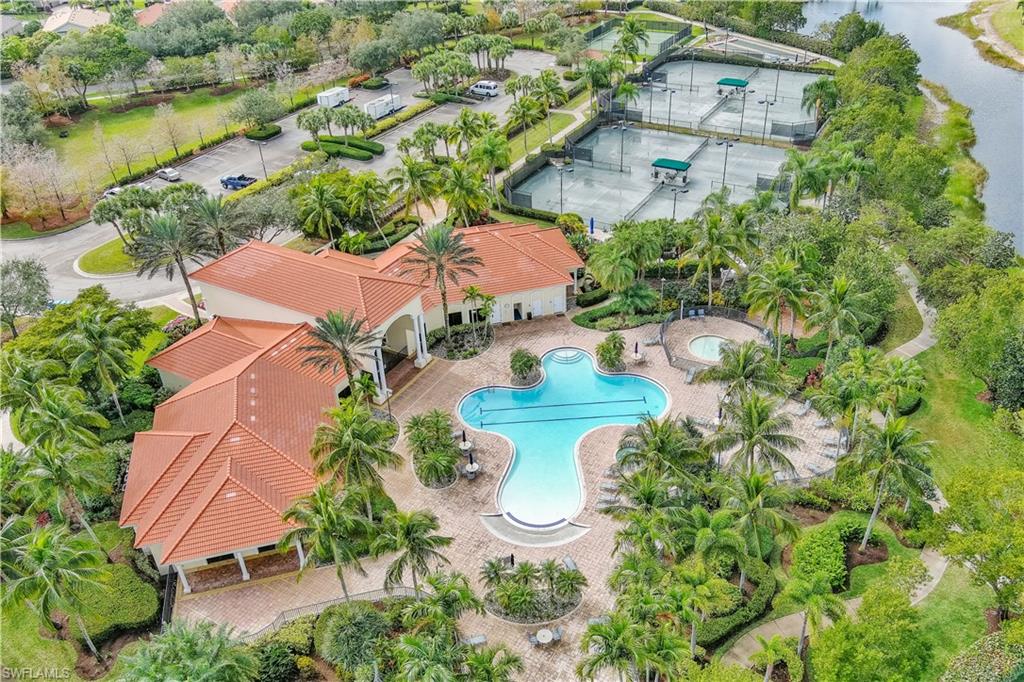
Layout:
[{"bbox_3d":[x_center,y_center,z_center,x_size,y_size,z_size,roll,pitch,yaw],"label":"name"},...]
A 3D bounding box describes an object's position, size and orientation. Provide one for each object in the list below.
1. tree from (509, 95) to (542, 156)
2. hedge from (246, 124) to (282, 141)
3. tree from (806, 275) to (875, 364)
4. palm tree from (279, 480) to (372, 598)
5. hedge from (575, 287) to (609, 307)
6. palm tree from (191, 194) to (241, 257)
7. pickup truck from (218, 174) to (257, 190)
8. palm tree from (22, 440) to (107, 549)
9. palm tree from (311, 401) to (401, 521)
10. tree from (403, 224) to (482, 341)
[{"bbox_3d":[2.048,-31.896,123.726,5.000,8.800,5.000,-3,33,0],"label":"tree"},{"bbox_3d":[-42.018,-34.956,139.134,4.200,0.860,5.000,12,36,22],"label":"hedge"},{"bbox_3d":[29.505,-1.351,75.078,6.466,9.255,6.143,12,36,21],"label":"tree"},{"bbox_3d":[-11.625,13.882,53.646,6.102,10.878,5.797,-13,35,-15],"label":"palm tree"},{"bbox_3d":[9.506,-4.984,95.781,4.040,1.000,1.593,-17,36,-19],"label":"hedge"},{"bbox_3d":[-31.574,-9.868,90.537,7.000,11.300,7.000,-3,33,0],"label":"palm tree"},{"bbox_3d":[-40.184,-23.295,120.456,5.500,1.800,2.050,12,36,22],"label":"pickup truck"},{"bbox_3d":[-30.296,11.513,57.629,6.800,11.300,6.800,-3,33,0],"label":"palm tree"},{"bbox_3d":[-12.087,10.230,65.145,6.937,11.313,6.729,-3,33,0],"label":"palm tree"},{"bbox_3d":[-6.568,-5.087,80.135,7.600,12.300,7.600,-3,33,0],"label":"tree"}]

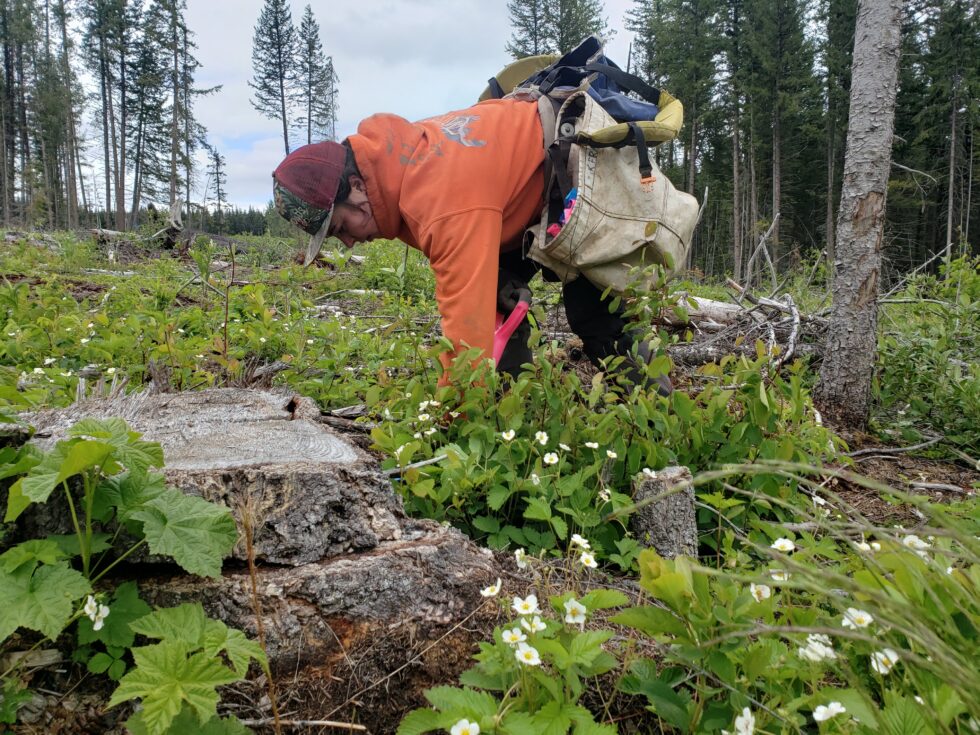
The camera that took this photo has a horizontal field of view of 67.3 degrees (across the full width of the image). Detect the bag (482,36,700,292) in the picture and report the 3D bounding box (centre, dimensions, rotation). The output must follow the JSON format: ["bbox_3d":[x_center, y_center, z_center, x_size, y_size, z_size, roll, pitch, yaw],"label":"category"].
[{"bbox_3d":[0.235,-0.500,1.870,0.460,0.600,0.500,-3,7,-21],"label":"bag"}]

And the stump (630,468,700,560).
[{"bbox_3d":[0.279,0.234,1.170,0.100,0.150,0.100,0,6,0],"label":"stump"}]

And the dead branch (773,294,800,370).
[{"bbox_3d":[1.047,-0.124,2.600,0.090,0.260,0.100,0,6,0],"label":"dead branch"}]

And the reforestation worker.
[{"bbox_3d":[0.040,-0.235,1.840,1.050,0.830,0.580,-3,7,-21],"label":"reforestation worker"}]

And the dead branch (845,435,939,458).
[{"bbox_3d":[0.943,0.185,1.710,0.280,0.030,0.050,-3,7,-20],"label":"dead branch"}]

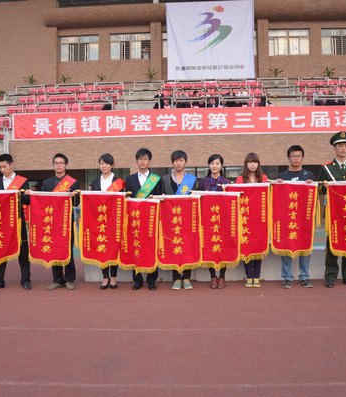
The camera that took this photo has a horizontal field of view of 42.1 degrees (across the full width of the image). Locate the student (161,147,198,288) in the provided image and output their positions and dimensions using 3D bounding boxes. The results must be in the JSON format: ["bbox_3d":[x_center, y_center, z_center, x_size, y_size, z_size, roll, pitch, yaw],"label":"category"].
[{"bbox_3d":[0.081,0.253,5.570,0.500,1.699,0.360,-1,-2,0],"label":"student"}]

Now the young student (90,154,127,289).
[{"bbox_3d":[-0.805,0.281,5.520,0.520,1.669,0.420,-1,-3,0],"label":"young student"}]

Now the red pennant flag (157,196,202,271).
[{"bbox_3d":[0.076,0.416,5.220,0.512,0.890,0.060,-1,-2,0],"label":"red pennant flag"}]

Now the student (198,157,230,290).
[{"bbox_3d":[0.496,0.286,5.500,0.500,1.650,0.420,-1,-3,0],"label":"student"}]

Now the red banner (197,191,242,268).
[{"bbox_3d":[0.522,0.370,5.150,0.528,0.912,0.060,-1,-2,0],"label":"red banner"}]

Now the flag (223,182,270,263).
[{"bbox_3d":[0.865,0.281,5.250,0.550,0.924,0.060,-1,-2,0],"label":"flag"}]

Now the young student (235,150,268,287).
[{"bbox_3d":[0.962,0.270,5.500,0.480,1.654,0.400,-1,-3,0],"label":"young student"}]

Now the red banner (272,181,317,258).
[{"bbox_3d":[1.418,0.260,5.240,0.540,0.893,0.100,-1,-3,0],"label":"red banner"}]

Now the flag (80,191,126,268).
[{"bbox_3d":[-0.815,0.369,5.300,0.555,0.915,0.060,-1,-2,0],"label":"flag"}]

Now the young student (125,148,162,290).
[{"bbox_3d":[-0.365,0.245,5.560,0.500,1.728,0.360,-1,-2,0],"label":"young student"}]

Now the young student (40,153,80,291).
[{"bbox_3d":[-1.421,0.281,5.670,0.520,1.692,0.360,-1,-2,0],"label":"young student"}]

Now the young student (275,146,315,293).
[{"bbox_3d":[1.495,0.225,5.480,0.540,1.755,0.420,-1,-3,0],"label":"young student"}]

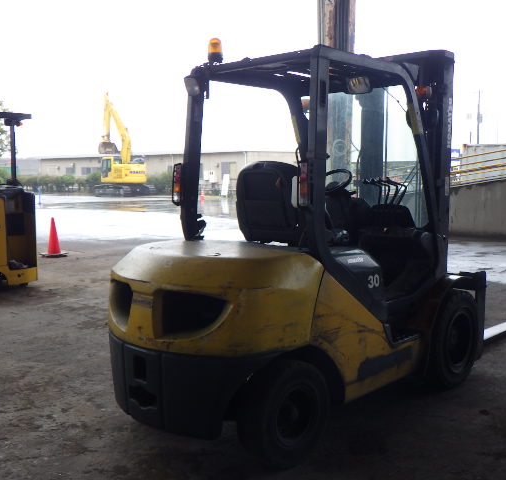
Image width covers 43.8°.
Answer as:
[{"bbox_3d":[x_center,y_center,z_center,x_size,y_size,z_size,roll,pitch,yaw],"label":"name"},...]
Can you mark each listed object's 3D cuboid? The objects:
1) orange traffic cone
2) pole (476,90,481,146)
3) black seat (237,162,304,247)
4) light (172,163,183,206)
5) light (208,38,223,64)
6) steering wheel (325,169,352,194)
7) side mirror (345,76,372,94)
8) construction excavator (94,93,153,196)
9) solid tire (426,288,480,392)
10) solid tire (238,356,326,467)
[{"bbox_3d":[-3.805,-0.071,12.002,0.370,0.700,0.370,3,6,28],"label":"orange traffic cone"},{"bbox_3d":[24.662,-10.939,69.261,0.350,10.860,0.350,0,6,0],"label":"pole"},{"bbox_3d":[0.256,-0.239,3.963,0.510,0.520,0.570,5,8,43],"label":"black seat"},{"bbox_3d":[-0.463,-0.349,3.924,0.080,0.250,0.055,5,8,43],"label":"light"},{"bbox_3d":[-0.234,-1.182,3.930,0.100,0.165,0.100,0,6,0],"label":"light"},{"bbox_3d":[0.523,-0.383,4.232,0.310,0.060,0.310,5,40,43],"label":"steering wheel"},{"bbox_3d":[0.687,-1.007,4.097,0.190,0.125,0.060,3,7,31],"label":"side mirror"},{"bbox_3d":[-9.944,-7.201,47.330,5.100,7.900,2.900,5,8,44],"label":"construction excavator"},{"bbox_3d":[1.368,0.691,4.488,0.220,0.685,0.685,5,8,43],"label":"solid tire"},{"bbox_3d":[0.165,0.880,3.275,0.180,0.555,0.555,5,8,43],"label":"solid tire"}]

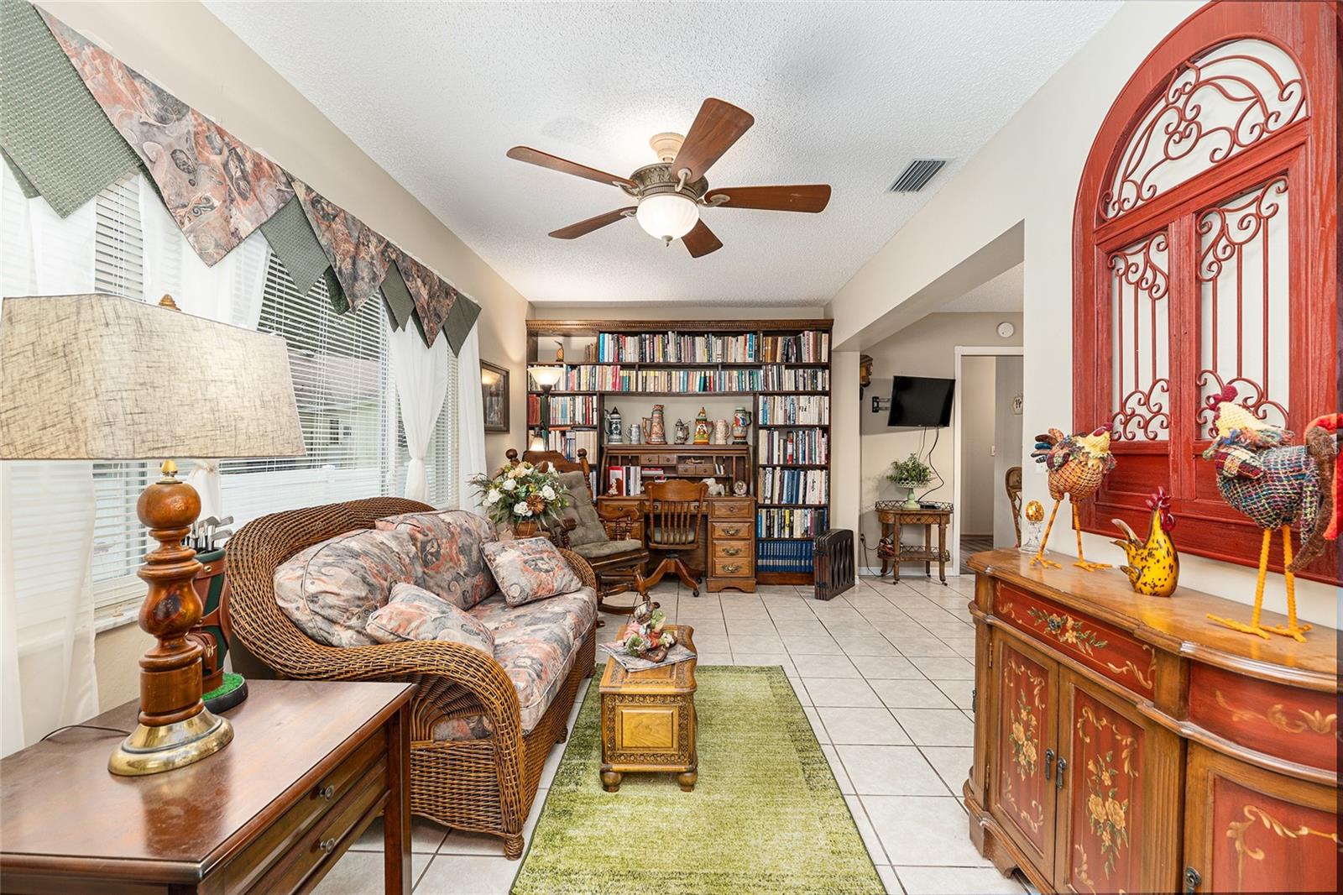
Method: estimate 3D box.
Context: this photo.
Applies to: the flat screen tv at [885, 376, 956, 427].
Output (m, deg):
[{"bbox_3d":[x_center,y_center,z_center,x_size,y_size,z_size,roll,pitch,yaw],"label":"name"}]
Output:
[{"bbox_3d":[2.193,-0.388,4.901,0.710,0.425,0.070,0,9,-22],"label":"flat screen tv"}]

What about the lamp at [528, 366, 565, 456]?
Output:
[{"bbox_3d":[-1.032,0.251,4.599,0.310,1.840,0.310,0,0,2],"label":"lamp"}]

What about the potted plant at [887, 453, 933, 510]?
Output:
[{"bbox_3d":[2.112,0.294,4.949,0.370,0.490,0.340,0,0,2],"label":"potted plant"}]

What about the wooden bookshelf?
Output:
[{"bbox_3d":[0.061,0.044,4.970,2.620,2.260,0.320,0,0,2],"label":"wooden bookshelf"}]

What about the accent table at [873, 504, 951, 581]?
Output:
[{"bbox_3d":[2.143,0.830,4.949,0.640,0.700,0.380,0,0,2],"label":"accent table"}]

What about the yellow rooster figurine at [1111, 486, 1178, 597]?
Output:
[{"bbox_3d":[1.185,0.232,1.400,0.090,0.255,0.130,0,0,-44],"label":"yellow rooster figurine"}]

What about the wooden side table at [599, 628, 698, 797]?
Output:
[{"bbox_3d":[-0.075,0.981,2.203,0.325,0.355,0.660,0,0,2],"label":"wooden side table"}]

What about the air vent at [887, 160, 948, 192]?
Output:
[{"bbox_3d":[1.165,-1.262,2.632,0.180,0.025,0.320,0,0,2],"label":"air vent"}]

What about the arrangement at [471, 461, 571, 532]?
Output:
[{"bbox_3d":[-0.904,0.324,3.379,0.560,0.450,0.460,0,0,2],"label":"arrangement"}]

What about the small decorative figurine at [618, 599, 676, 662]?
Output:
[{"bbox_3d":[-0.094,0.699,2.179,0.210,0.210,0.170,0,0,-16],"label":"small decorative figurine"}]

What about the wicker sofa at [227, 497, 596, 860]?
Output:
[{"bbox_3d":[-0.826,0.692,2.290,0.860,0.950,1.480,0,0,2],"label":"wicker sofa"}]

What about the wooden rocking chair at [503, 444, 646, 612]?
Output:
[{"bbox_3d":[-0.627,0.596,4.020,0.920,1.150,0.660,0,0,39],"label":"wooden rocking chair"}]

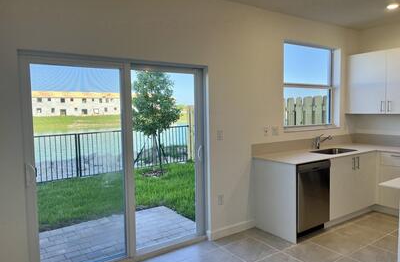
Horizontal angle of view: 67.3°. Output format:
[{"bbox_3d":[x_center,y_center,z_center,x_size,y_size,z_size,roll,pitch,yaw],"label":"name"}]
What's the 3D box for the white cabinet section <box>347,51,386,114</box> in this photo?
[{"bbox_3d":[2.704,-0.738,4.752,0.330,0.943,0.602,-4,5,-33],"label":"white cabinet section"}]

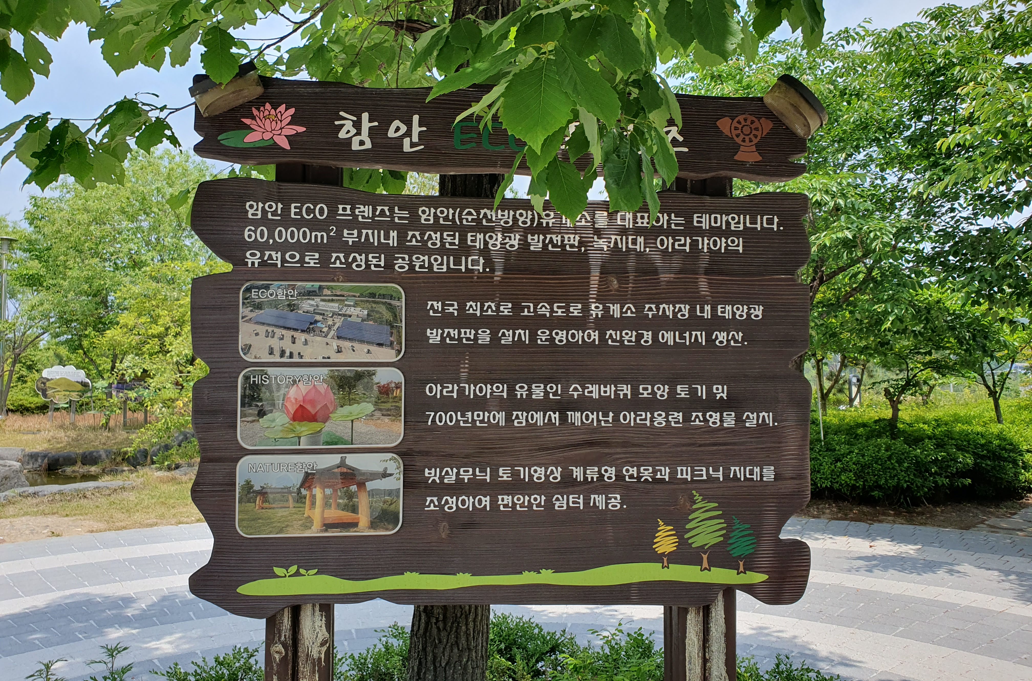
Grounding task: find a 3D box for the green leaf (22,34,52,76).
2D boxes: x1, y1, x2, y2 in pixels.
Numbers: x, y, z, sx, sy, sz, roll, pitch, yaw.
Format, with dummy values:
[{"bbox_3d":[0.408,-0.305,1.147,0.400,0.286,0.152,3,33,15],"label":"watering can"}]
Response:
[{"bbox_3d":[-1.144,-0.679,1.850,0.065,0.110,0.035,-17,-3,-14],"label":"green leaf"}]

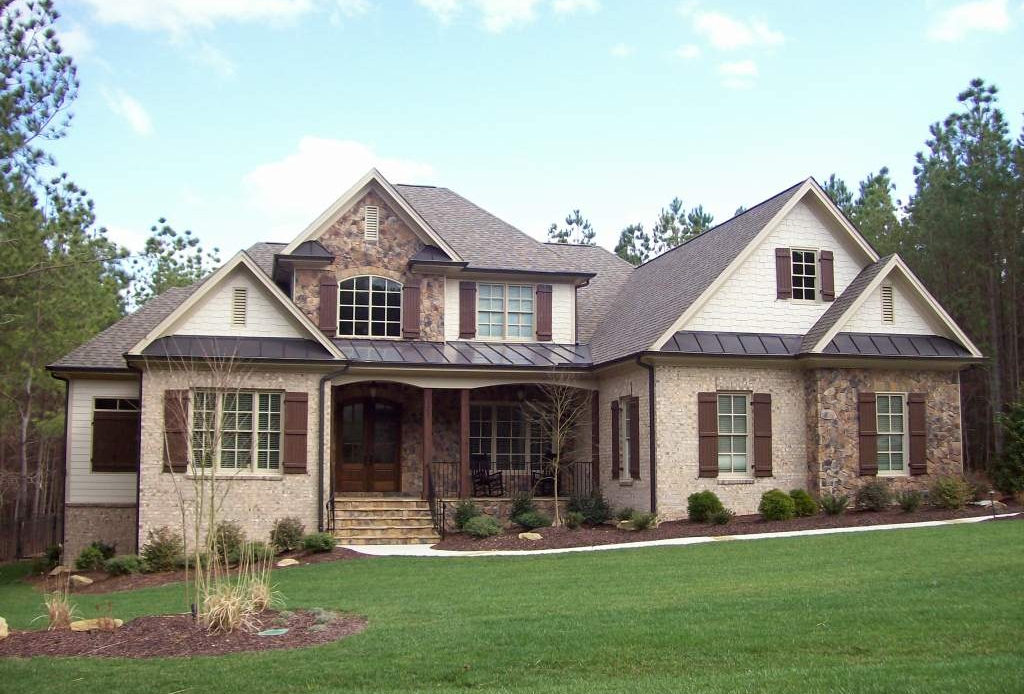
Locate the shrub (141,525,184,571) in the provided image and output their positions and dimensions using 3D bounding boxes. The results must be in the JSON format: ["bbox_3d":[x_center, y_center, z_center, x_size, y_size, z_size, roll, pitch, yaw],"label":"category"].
[{"bbox_3d":[-7.618,4.392,23.217,0.930,0.980,0.930,2,-7,-14],"label":"shrub"}]

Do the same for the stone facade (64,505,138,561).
[{"bbox_3d":[-10.415,4.799,27.377,2.007,1.493,0.200,2,-6,-13],"label":"stone facade"}]

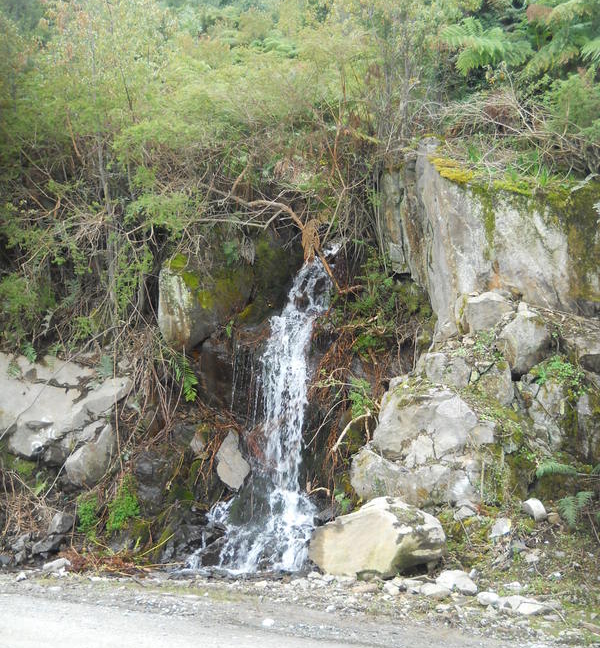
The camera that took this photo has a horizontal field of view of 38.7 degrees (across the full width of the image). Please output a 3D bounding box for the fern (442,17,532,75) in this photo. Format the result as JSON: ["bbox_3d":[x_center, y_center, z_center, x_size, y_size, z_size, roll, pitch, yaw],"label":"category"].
[{"bbox_3d":[2.000,-3.000,9.200,0.950,0.550,0.800,0,-4,6],"label":"fern"}]

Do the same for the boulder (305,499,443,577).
[{"bbox_3d":[0.660,1.810,7.350,1.120,0.630,0.800,-1,-4,11],"label":"boulder"}]

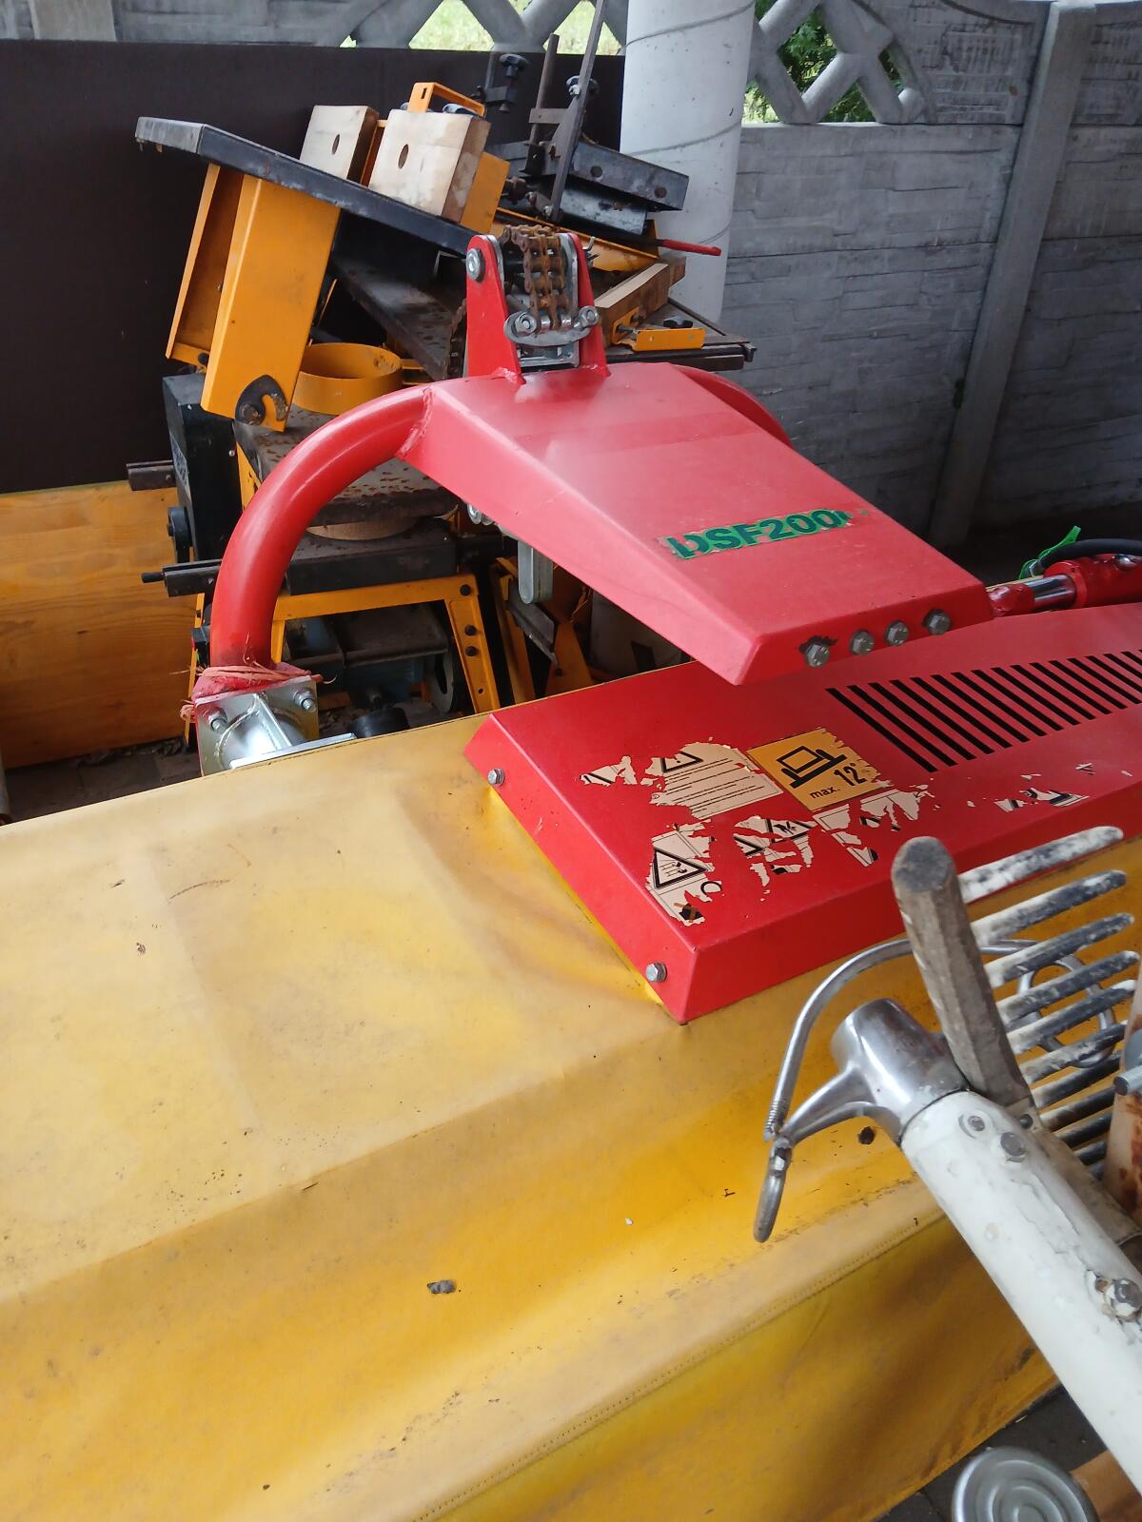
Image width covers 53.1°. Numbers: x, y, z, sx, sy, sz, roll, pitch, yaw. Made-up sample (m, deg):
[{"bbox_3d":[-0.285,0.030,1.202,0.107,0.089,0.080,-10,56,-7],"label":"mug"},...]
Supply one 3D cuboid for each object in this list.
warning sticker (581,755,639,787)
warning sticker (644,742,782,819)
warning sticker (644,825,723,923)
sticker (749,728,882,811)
[{"bbox_3d":[0.038,0.013,1.047,0.059,0.004,0.038,-14,43,-30],"label":"warning sticker"},{"bbox_3d":[0.123,0.016,1.065,0.127,0.004,0.097,-14,43,-30],"label":"warning sticker"},{"bbox_3d":[0.095,0.093,0.956,0.078,0.004,0.103,-14,43,-30],"label":"warning sticker"},{"bbox_3d":[0.240,0.006,1.107,0.104,0.004,0.102,-14,43,-30],"label":"sticker"}]

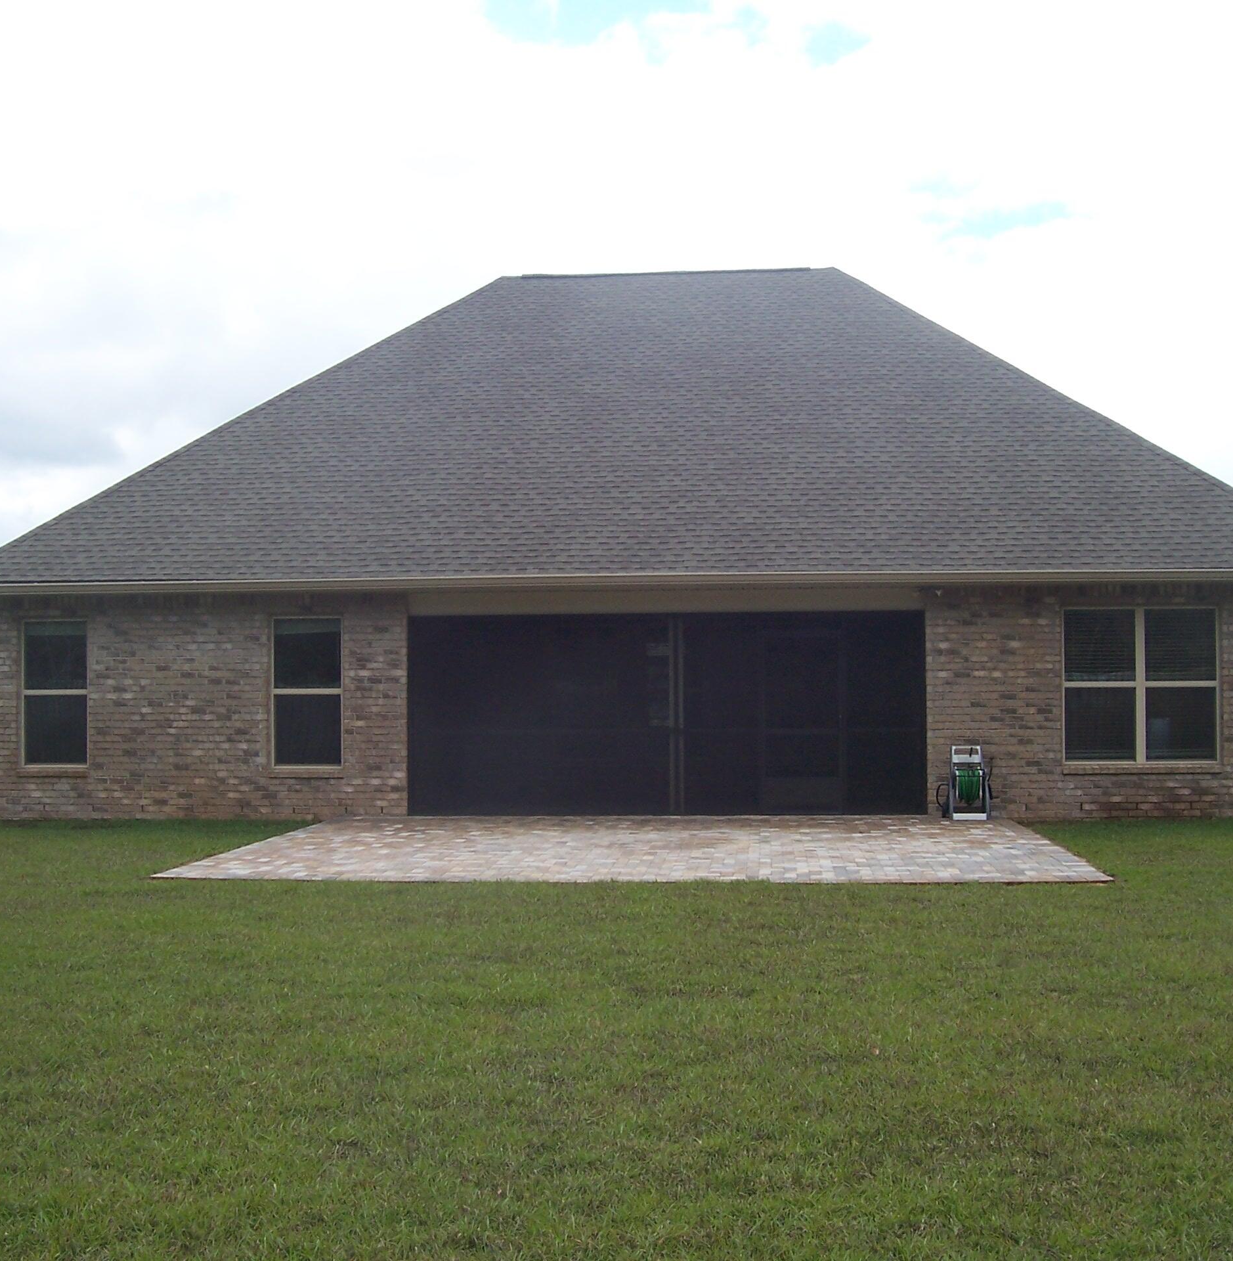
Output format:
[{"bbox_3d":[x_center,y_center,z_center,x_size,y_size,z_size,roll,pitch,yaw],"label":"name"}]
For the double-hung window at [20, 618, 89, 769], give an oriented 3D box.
[{"bbox_3d":[-6.380,0.709,18.763,0.780,1.670,0.100,-1,-2,5],"label":"double-hung window"}]

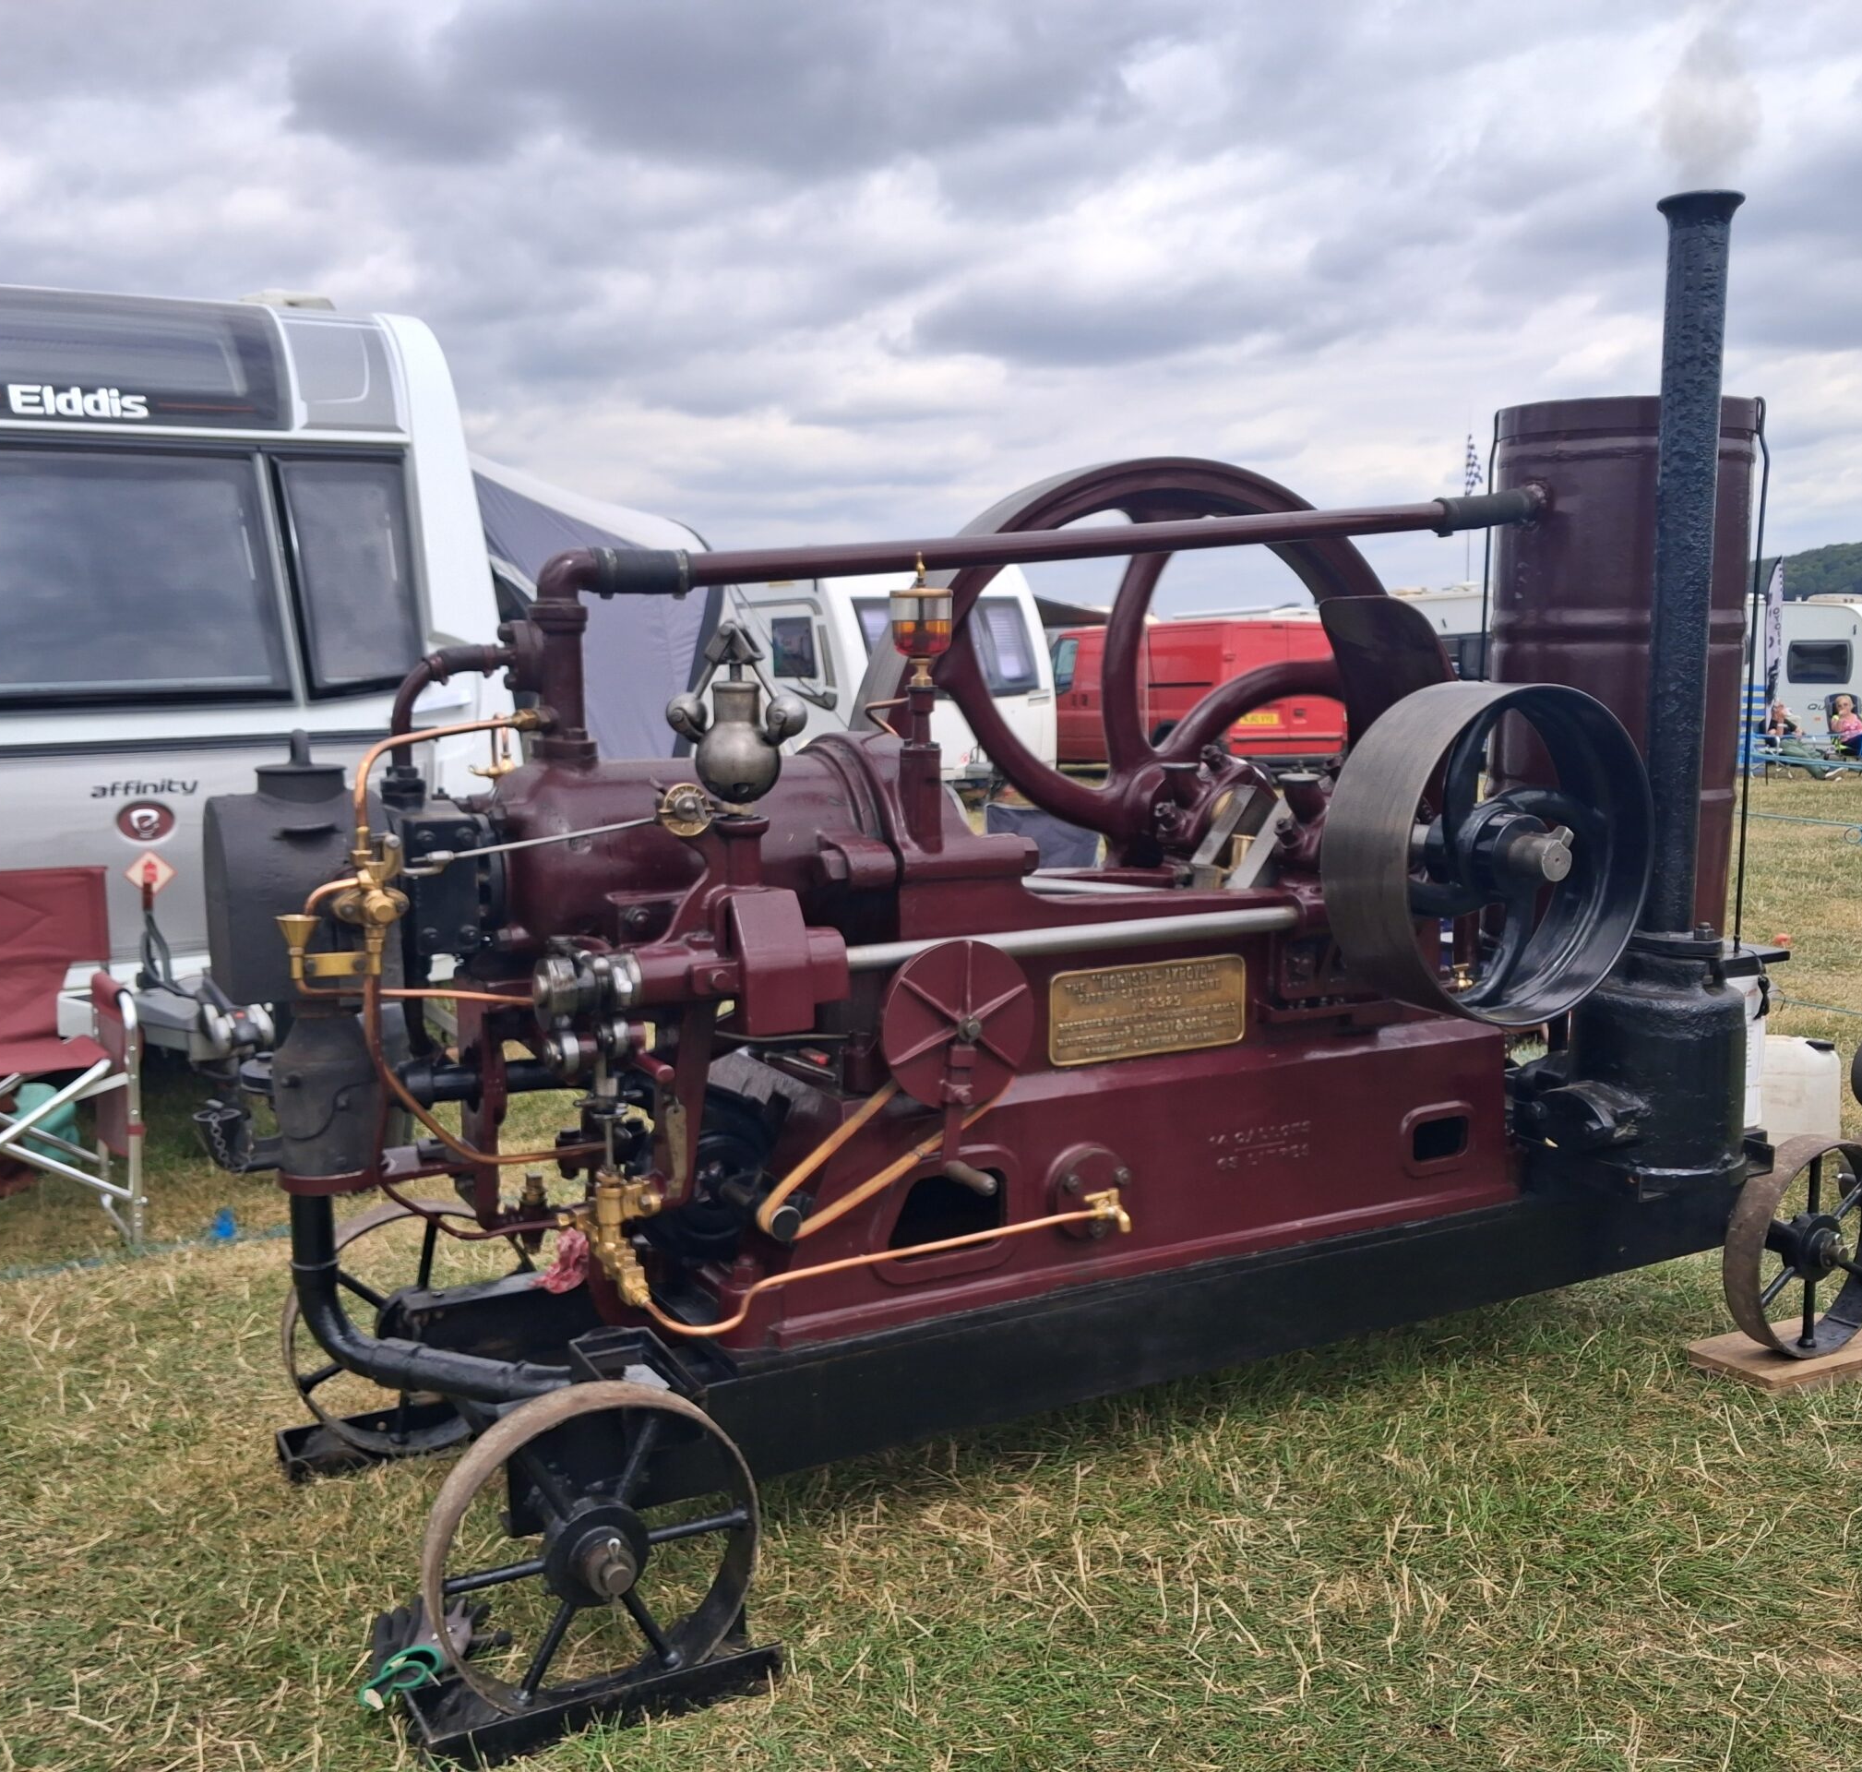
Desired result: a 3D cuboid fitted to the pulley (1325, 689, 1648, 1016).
[{"bbox_3d":[1.006,-0.066,3.346,0.600,0.600,0.220,-4,8,-28],"label":"pulley"}]

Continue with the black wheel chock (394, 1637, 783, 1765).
[{"bbox_3d":[-0.459,1.106,2.543,0.490,0.070,0.140,-5,8,-29],"label":"black wheel chock"}]

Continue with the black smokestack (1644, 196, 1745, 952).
[{"bbox_3d":[1.553,-0.647,3.782,0.175,1.510,0.175,-4,8,-28],"label":"black smokestack"}]

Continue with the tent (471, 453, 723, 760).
[{"bbox_3d":[-2.540,-0.954,9.786,1.800,2.450,2.600,-4,8,-28],"label":"tent"}]

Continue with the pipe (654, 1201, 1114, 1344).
[{"bbox_3d":[-0.066,0.588,2.815,0.790,0.085,0.070,-4,8,-28],"label":"pipe"}]

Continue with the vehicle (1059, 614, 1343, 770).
[{"bbox_3d":[3.118,-2.290,23.743,1.970,2.040,4.950,-4,8,-27],"label":"vehicle"}]

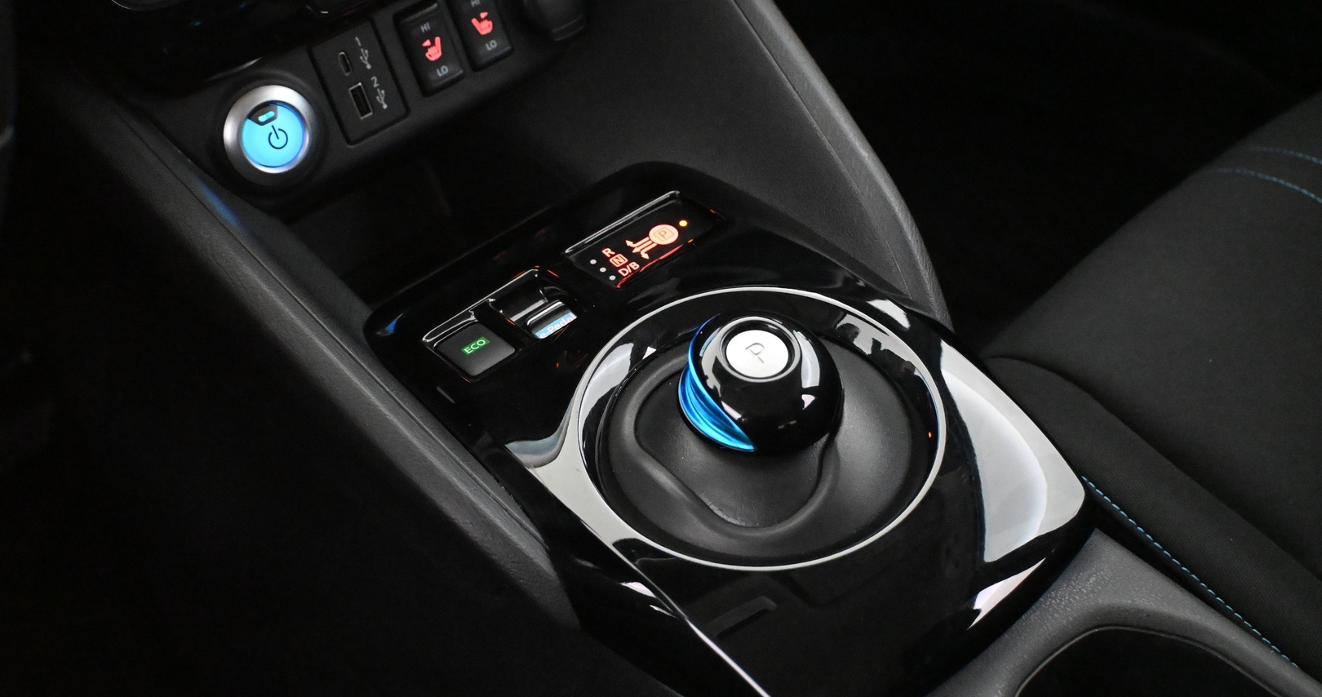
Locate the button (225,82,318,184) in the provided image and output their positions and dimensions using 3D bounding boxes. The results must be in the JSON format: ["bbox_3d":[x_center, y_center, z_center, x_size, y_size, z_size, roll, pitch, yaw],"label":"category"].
[{"bbox_3d":[-0.148,-0.081,0.571,0.037,0.037,0.012,-33,30,-24],"label":"button"}]

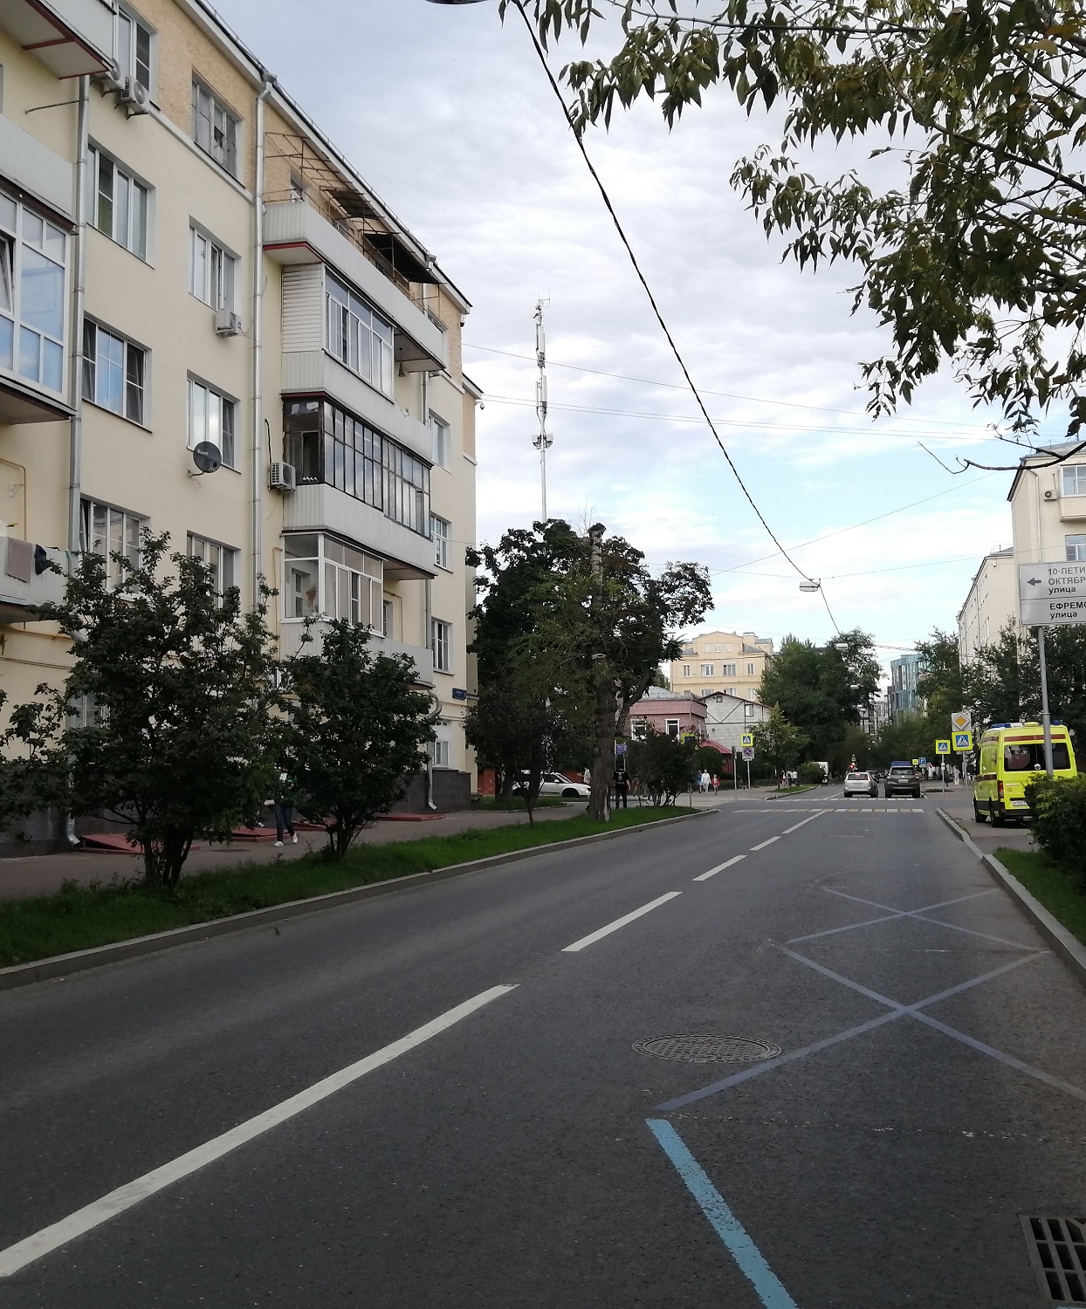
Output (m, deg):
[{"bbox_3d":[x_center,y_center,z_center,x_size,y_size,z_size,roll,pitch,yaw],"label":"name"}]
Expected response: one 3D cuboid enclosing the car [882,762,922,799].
[{"bbox_3d":[20.456,7.316,74.791,1.900,1.740,4.650,-2,-5,14],"label":"car"}]

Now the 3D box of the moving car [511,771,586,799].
[{"bbox_3d":[0.394,6.658,66.398,4.450,1.460,1.750,-2,-5,11],"label":"moving car"}]

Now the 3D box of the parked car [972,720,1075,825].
[{"bbox_3d":[14.325,3.634,39.062,2.080,2.850,5.950,-2,-5,14],"label":"parked car"}]

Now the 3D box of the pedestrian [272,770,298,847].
[{"bbox_3d":[-5.687,3.395,29.030,0.550,1.680,0.500,-2,-5,14],"label":"pedestrian"}]

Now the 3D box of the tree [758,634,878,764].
[{"bbox_3d":[27.894,5.512,131.322,12.357,15.069,11.368,-2,-5,12],"label":"tree"}]

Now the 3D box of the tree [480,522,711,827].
[{"bbox_3d":[1.664,0.490,41.873,7.569,9.601,6.963,-1,-5,2],"label":"tree"}]

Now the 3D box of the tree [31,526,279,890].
[{"bbox_3d":[-5.410,0.770,18.288,3.427,4.968,3.153,1,-5,-16],"label":"tree"}]

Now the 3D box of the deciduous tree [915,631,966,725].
[{"bbox_3d":[37.858,4.996,124.343,5.461,14.602,5.461,-2,-5,17],"label":"deciduous tree"}]

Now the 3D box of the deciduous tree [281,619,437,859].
[{"bbox_3d":[-3.392,1.543,24.236,2.898,4.451,2.666,0,-5,-8],"label":"deciduous tree"}]

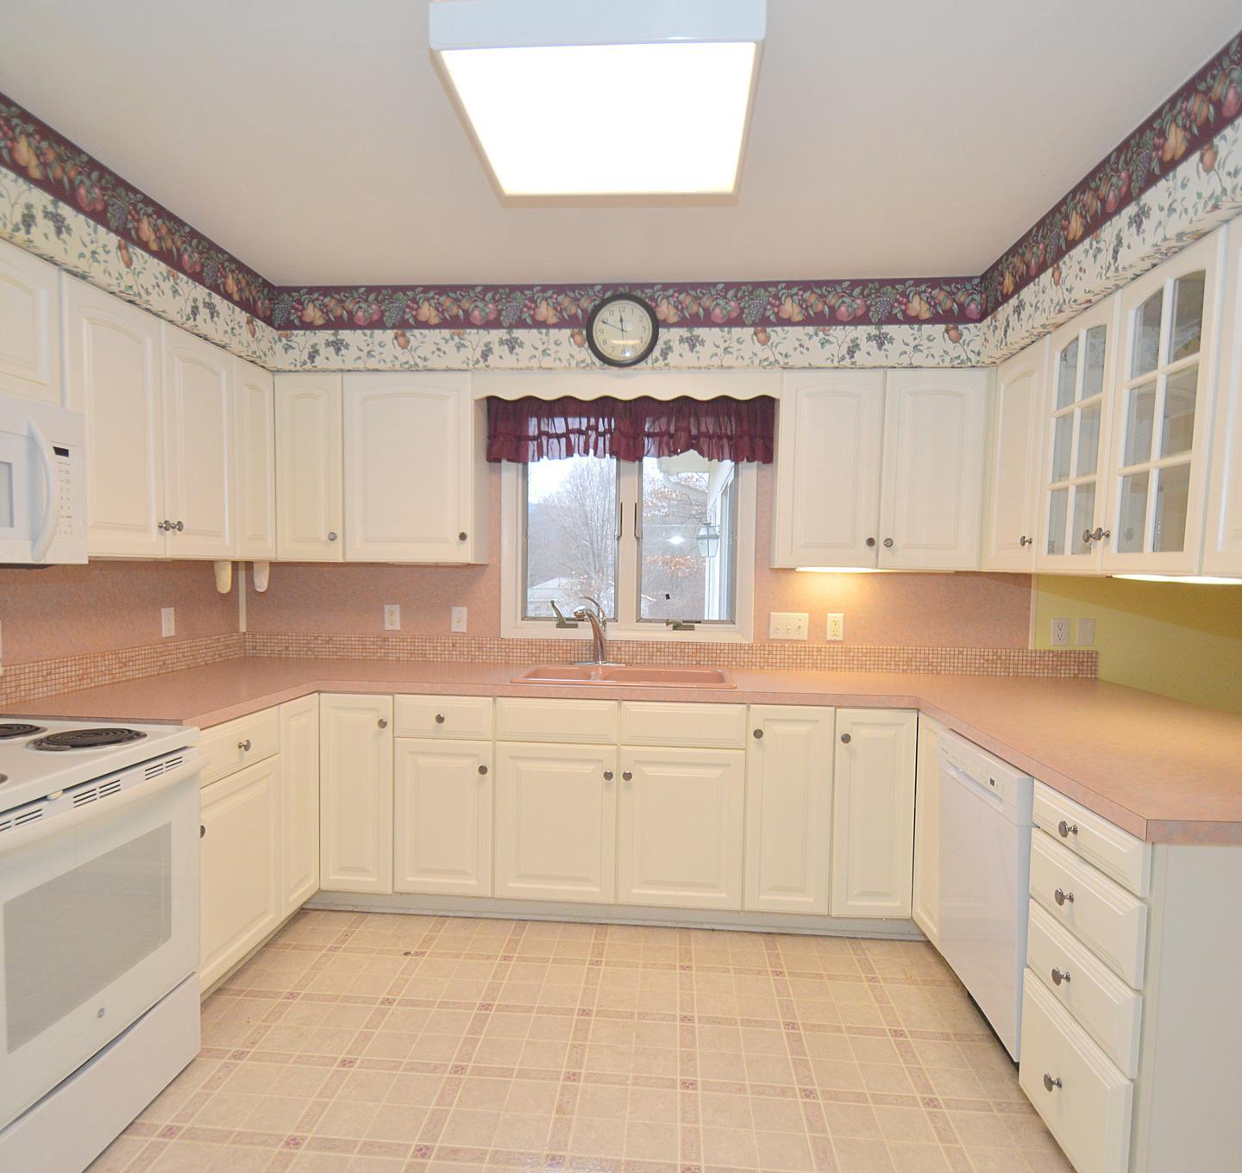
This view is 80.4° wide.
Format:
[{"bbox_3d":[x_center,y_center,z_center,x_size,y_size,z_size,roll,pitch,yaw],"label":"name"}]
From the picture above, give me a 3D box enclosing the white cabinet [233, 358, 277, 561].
[{"bbox_3d":[-1.580,-0.485,2.862,0.325,0.761,0.277,1,2,4],"label":"white cabinet"}]

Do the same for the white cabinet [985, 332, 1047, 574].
[{"bbox_3d":[1.540,-0.431,2.576,0.325,0.761,0.411,1,2,4],"label":"white cabinet"}]

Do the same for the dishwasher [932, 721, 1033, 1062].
[{"bbox_3d":[1.290,0.855,2.062,0.600,0.790,0.585,1,2,4],"label":"dishwasher"}]

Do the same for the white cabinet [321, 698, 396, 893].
[{"bbox_3d":[-0.976,0.769,3.043,0.288,0.751,0.560,1,2,4],"label":"white cabinet"}]

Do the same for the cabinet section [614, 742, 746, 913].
[{"bbox_3d":[0.239,0.869,2.956,0.467,0.588,0.570,1,2,4],"label":"cabinet section"}]

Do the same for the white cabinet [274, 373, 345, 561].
[{"bbox_3d":[-1.252,-0.490,3.141,0.292,0.761,0.325,1,2,4],"label":"white cabinet"}]

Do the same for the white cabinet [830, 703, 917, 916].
[{"bbox_3d":[0.921,0.802,2.906,0.292,0.741,0.570,1,2,4],"label":"white cabinet"}]

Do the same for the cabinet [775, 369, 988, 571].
[{"bbox_3d":[1.019,-0.455,2.991,0.770,0.771,0.300,1,2,4],"label":"cabinet"}]

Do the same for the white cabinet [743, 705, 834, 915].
[{"bbox_3d":[0.632,0.798,2.928,0.291,0.751,0.560,1,2,4],"label":"white cabinet"}]

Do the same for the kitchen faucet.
[{"bbox_3d":[-0.125,0.186,3.104,0.220,0.291,0.230,2,2,26],"label":"kitchen faucet"}]

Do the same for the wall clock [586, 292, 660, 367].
[{"bbox_3d":[0.007,-0.995,2.848,0.282,0.282,0.045,1,2,4],"label":"wall clock"}]

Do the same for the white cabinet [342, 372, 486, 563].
[{"bbox_3d":[-0.853,-0.489,3.124,0.532,0.771,0.300,1,2,4],"label":"white cabinet"}]

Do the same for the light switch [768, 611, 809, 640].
[{"bbox_3d":[0.722,0.172,3.139,0.163,0.116,0.010,1,2,4],"label":"light switch"}]

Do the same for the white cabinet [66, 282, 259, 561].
[{"bbox_3d":[-1.617,-0.478,2.406,0.300,0.771,0.805,1,2,4],"label":"white cabinet"}]

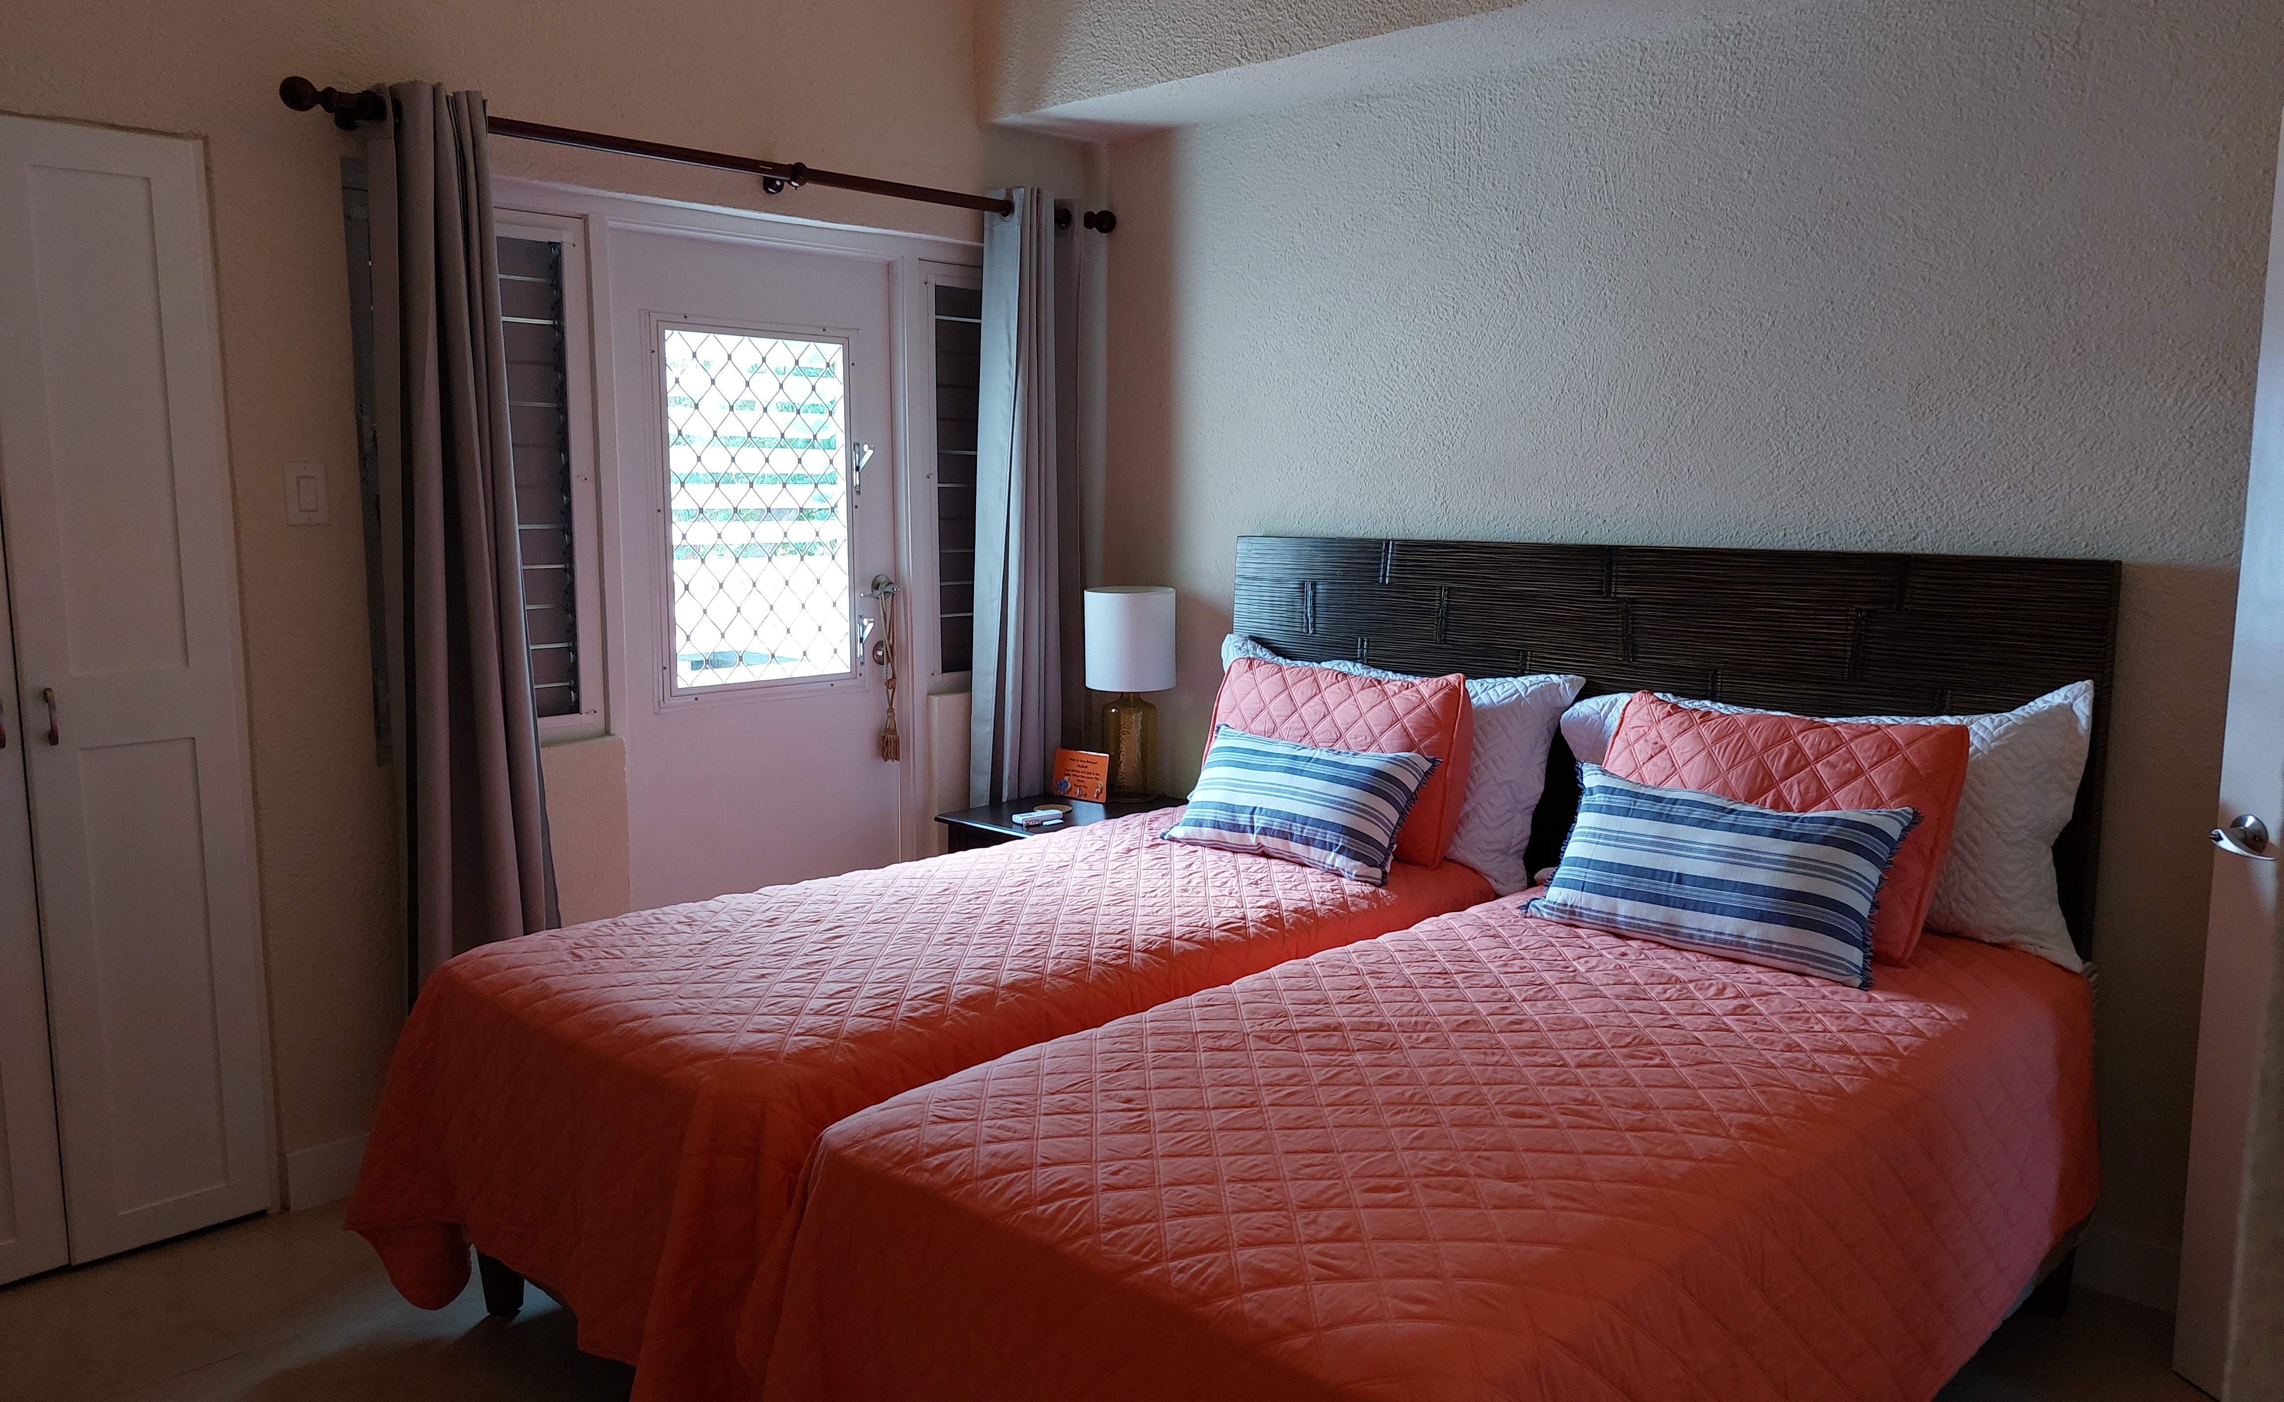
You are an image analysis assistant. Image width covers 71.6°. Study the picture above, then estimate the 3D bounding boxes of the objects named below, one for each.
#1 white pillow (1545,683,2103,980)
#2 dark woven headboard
[{"bbox_3d":[1.192,0.187,2.940,0.200,0.490,0.950,7,1,-44],"label":"white pillow"},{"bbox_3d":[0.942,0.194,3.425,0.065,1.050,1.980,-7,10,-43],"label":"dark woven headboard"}]

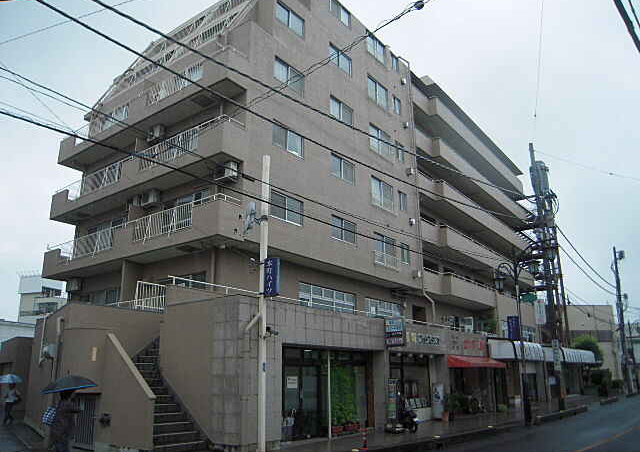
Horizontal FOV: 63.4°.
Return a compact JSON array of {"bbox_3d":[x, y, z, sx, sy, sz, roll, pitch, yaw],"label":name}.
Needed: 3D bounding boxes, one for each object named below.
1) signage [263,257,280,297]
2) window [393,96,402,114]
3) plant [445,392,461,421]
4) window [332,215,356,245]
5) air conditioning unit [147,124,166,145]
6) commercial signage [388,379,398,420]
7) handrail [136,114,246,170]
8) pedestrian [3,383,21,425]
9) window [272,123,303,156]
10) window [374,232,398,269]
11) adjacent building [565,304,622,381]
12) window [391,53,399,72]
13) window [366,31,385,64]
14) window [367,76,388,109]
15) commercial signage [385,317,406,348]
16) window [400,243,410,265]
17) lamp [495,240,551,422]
[{"bbox_3d":[-1.166,1.278,12.787,0.440,0.920,0.130,-13,-20,35],"label":"signage"},{"bbox_3d":[4.143,-6.541,28.239,0.140,0.931,0.789,-13,-21,36],"label":"window"},{"bbox_3d":[5.699,7.812,22.369,0.550,1.160,0.550,-13,-21,36],"label":"plant"},{"bbox_3d":[0.996,0.211,21.732,0.120,0.970,1.780,-13,-20,35],"label":"window"},{"bbox_3d":[-6.499,-3.597,20.589,0.760,0.550,0.290,-13,-21,36],"label":"air conditioning unit"},{"bbox_3d":[2.385,5.669,16.916,0.330,1.350,0.100,-9,-19,26],"label":"commercial signage"},{"bbox_3d":[-4.711,-2.700,18.744,4.800,0.950,1.100,-13,-20,35],"label":"handrail"},{"bbox_3d":[-11.785,6.781,19.777,0.600,1.580,0.450,14,-22,-39],"label":"pedestrian"},{"bbox_3d":[-1.230,-3.298,19.974,0.140,0.987,1.826,-13,-21,36],"label":"window"},{"bbox_3d":[3.048,1.176,24.262,0.140,1.420,1.970,-13,-20,35],"label":"window"},{"bbox_3d":[21.007,10.153,43.243,5.200,7.000,6.500,0,-17,0],"label":"adjacent building"},{"bbox_3d":[4.184,-9.175,28.947,0.140,0.900,0.800,-13,-21,35],"label":"window"},{"bbox_3d":[2.987,-9.406,27.372,0.150,1.360,1.900,-13,-21,35],"label":"window"},{"bbox_3d":[2.941,-6.808,26.698,0.140,1.341,1.875,-13,-21,36],"label":"window"},{"bbox_3d":[2.718,3.794,18.442,0.770,0.950,0.180,-13,-21,36],"label":"commercial signage"},{"bbox_3d":[4.257,1.385,25.726,0.140,0.900,0.800,-13,-21,35],"label":"window"},{"bbox_3d":[7.857,3.852,19.076,2.200,6.400,0.800,-13,-20,35],"label":"lamp"}]

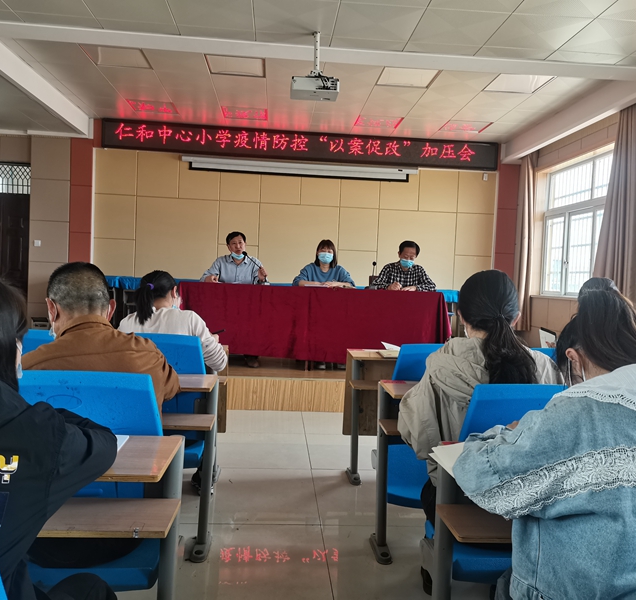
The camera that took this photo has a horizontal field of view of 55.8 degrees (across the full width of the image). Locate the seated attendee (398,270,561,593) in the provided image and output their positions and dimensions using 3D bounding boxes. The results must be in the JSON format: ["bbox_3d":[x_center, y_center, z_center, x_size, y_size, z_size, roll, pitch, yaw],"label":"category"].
[{"bbox_3d":[0.536,0.501,2.013,0.550,1.180,0.780,2,2,-4],"label":"seated attendee"}]

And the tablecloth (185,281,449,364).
[{"bbox_3d":[-0.050,0.217,5.798,2.480,0.680,0.590,2,2,-4],"label":"tablecloth"}]

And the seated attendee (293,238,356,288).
[{"bbox_3d":[0.071,0.007,6.043,0.660,1.277,0.800,2,2,-4],"label":"seated attendee"}]

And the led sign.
[{"bbox_3d":[-0.182,-2.285,8.938,5.858,0.425,0.120,2,2,-4],"label":"led sign"}]

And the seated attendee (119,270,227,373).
[{"bbox_3d":[-0.765,0.421,2.933,0.560,1.140,0.750,2,2,-4],"label":"seated attendee"}]

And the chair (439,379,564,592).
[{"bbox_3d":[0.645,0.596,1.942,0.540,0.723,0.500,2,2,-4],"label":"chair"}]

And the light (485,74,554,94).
[{"bbox_3d":[2.146,-2.324,6.449,0.600,0.070,0.600,2,2,-4],"label":"light"}]

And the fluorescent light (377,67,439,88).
[{"bbox_3d":[0.960,-2.363,6.379,0.589,0.070,0.604,2,2,-4],"label":"fluorescent light"}]

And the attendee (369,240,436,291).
[{"bbox_3d":[0.874,0.032,6.099,0.710,1.287,0.800,2,2,-4],"label":"attendee"}]

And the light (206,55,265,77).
[{"bbox_3d":[-0.844,-2.446,6.239,0.600,0.070,0.600,2,2,-4],"label":"light"}]

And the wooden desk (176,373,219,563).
[{"bbox_3d":[-1.050,0.662,2.512,1.205,0.675,0.400,2,2,-4],"label":"wooden desk"}]

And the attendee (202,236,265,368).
[{"bbox_3d":[-0.836,-0.036,5.930,0.620,1.250,0.720,2,2,-4],"label":"attendee"}]

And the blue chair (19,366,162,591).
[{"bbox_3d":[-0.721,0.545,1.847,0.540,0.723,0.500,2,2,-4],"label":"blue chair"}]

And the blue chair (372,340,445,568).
[{"bbox_3d":[0.570,0.628,2.786,0.590,0.853,0.470,2,2,-4],"label":"blue chair"}]

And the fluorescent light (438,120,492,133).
[{"bbox_3d":[2.023,-2.395,8.244,0.600,0.070,0.600,2,2,-4],"label":"fluorescent light"}]

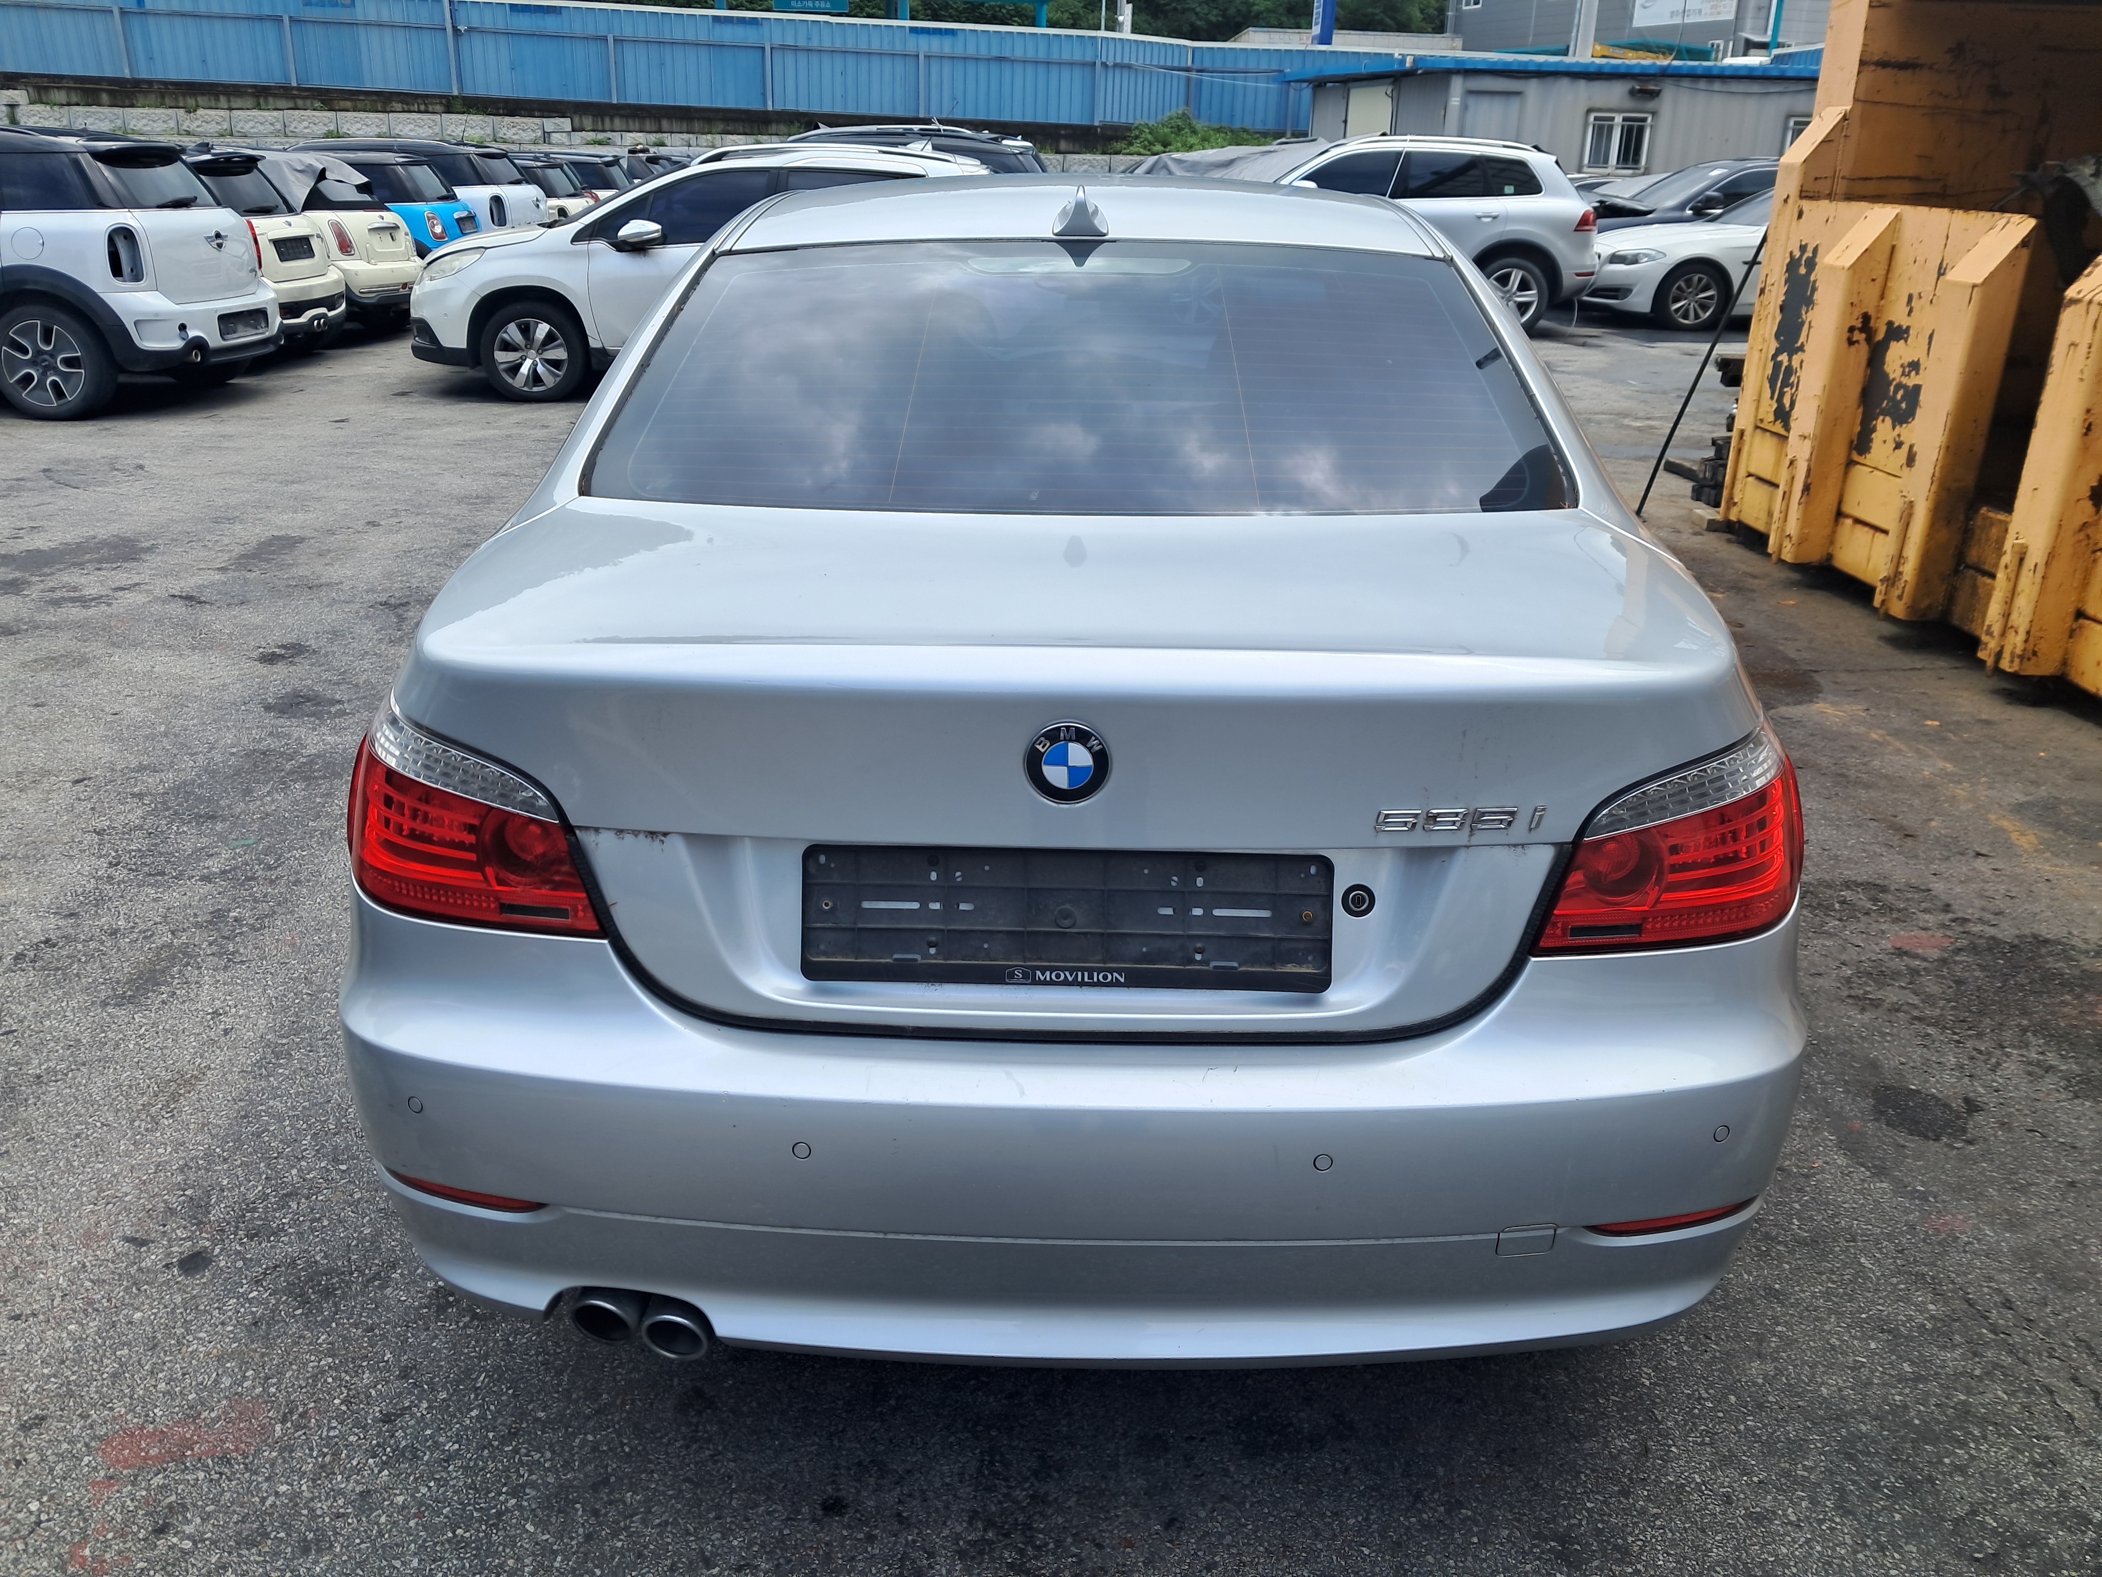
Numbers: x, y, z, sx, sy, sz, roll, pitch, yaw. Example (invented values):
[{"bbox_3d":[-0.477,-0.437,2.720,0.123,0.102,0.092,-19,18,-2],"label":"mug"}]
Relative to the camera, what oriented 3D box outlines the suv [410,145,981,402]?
[{"bbox_3d":[-2.283,-3.577,11.225,4.160,1.556,1.780,-4,22,-11],"label":"suv"}]

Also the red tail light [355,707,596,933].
[{"bbox_3d":[-0.649,0.007,1.844,0.340,0.250,0.280,1,21,1],"label":"red tail light"}]

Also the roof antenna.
[{"bbox_3d":[0.045,-0.853,2.415,0.080,0.070,0.150,1,21,1],"label":"roof antenna"}]

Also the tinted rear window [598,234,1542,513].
[{"bbox_3d":[0.045,-0.550,2.277,1.360,0.150,0.670,1,52,1],"label":"tinted rear window"}]

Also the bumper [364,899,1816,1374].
[{"bbox_3d":[0.025,0.309,2.024,1.780,0.490,0.670,1,21,1],"label":"bumper"}]

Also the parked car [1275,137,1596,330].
[{"bbox_3d":[2.575,-5.194,15.297,4.800,1.720,1.950,-3,21,-9],"label":"parked car"}]

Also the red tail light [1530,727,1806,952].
[{"bbox_3d":[0.701,0.032,1.818,0.340,0.250,0.280,1,21,1],"label":"red tail light"}]

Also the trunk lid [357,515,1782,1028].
[{"bbox_3d":[0.029,-0.058,1.919,1.410,0.470,0.670,1,21,1],"label":"trunk lid"}]

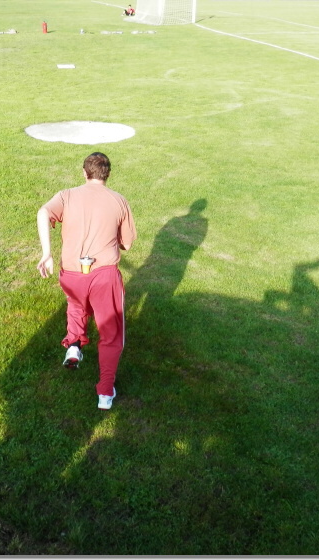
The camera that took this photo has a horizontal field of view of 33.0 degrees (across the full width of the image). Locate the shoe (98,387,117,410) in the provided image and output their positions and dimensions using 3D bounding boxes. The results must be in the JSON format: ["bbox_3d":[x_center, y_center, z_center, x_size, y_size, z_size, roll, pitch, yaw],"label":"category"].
[{"bbox_3d":[-0.361,0.762,3.787,0.115,0.120,0.300,3,30,3],"label":"shoe"}]

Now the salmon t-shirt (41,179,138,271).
[{"bbox_3d":[-0.417,-0.374,3.392,0.560,0.570,0.340,0,17,-3],"label":"salmon t-shirt"}]

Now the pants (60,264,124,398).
[{"bbox_3d":[-0.421,0.263,3.690,0.410,0.950,0.540,0,30,-2],"label":"pants"}]

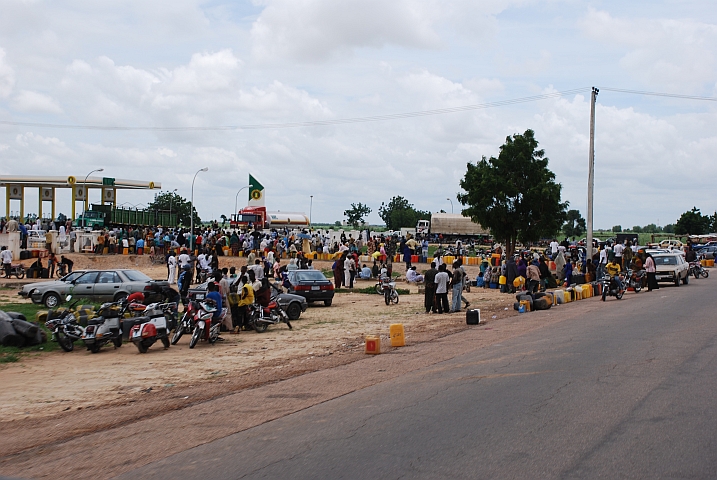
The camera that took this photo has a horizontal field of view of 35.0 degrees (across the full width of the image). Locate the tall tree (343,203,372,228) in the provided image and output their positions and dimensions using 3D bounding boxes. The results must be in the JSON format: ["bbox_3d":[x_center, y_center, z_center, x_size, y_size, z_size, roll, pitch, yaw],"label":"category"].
[{"bbox_3d":[-0.207,-3.916,235.000,6.300,7.700,6.000,1,1,0],"label":"tall tree"}]

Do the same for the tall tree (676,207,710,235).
[{"bbox_3d":[61.710,-2.698,210.000,6.700,7.200,6.500,1,1,0],"label":"tall tree"}]

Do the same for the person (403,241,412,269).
[{"bbox_3d":[2.814,0.898,65.000,0.520,1.720,0.360,1,1,12],"label":"person"}]

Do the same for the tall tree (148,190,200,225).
[{"bbox_3d":[-33.367,-4.734,205.000,9.800,8.500,9.200,1,1,0],"label":"tall tree"}]

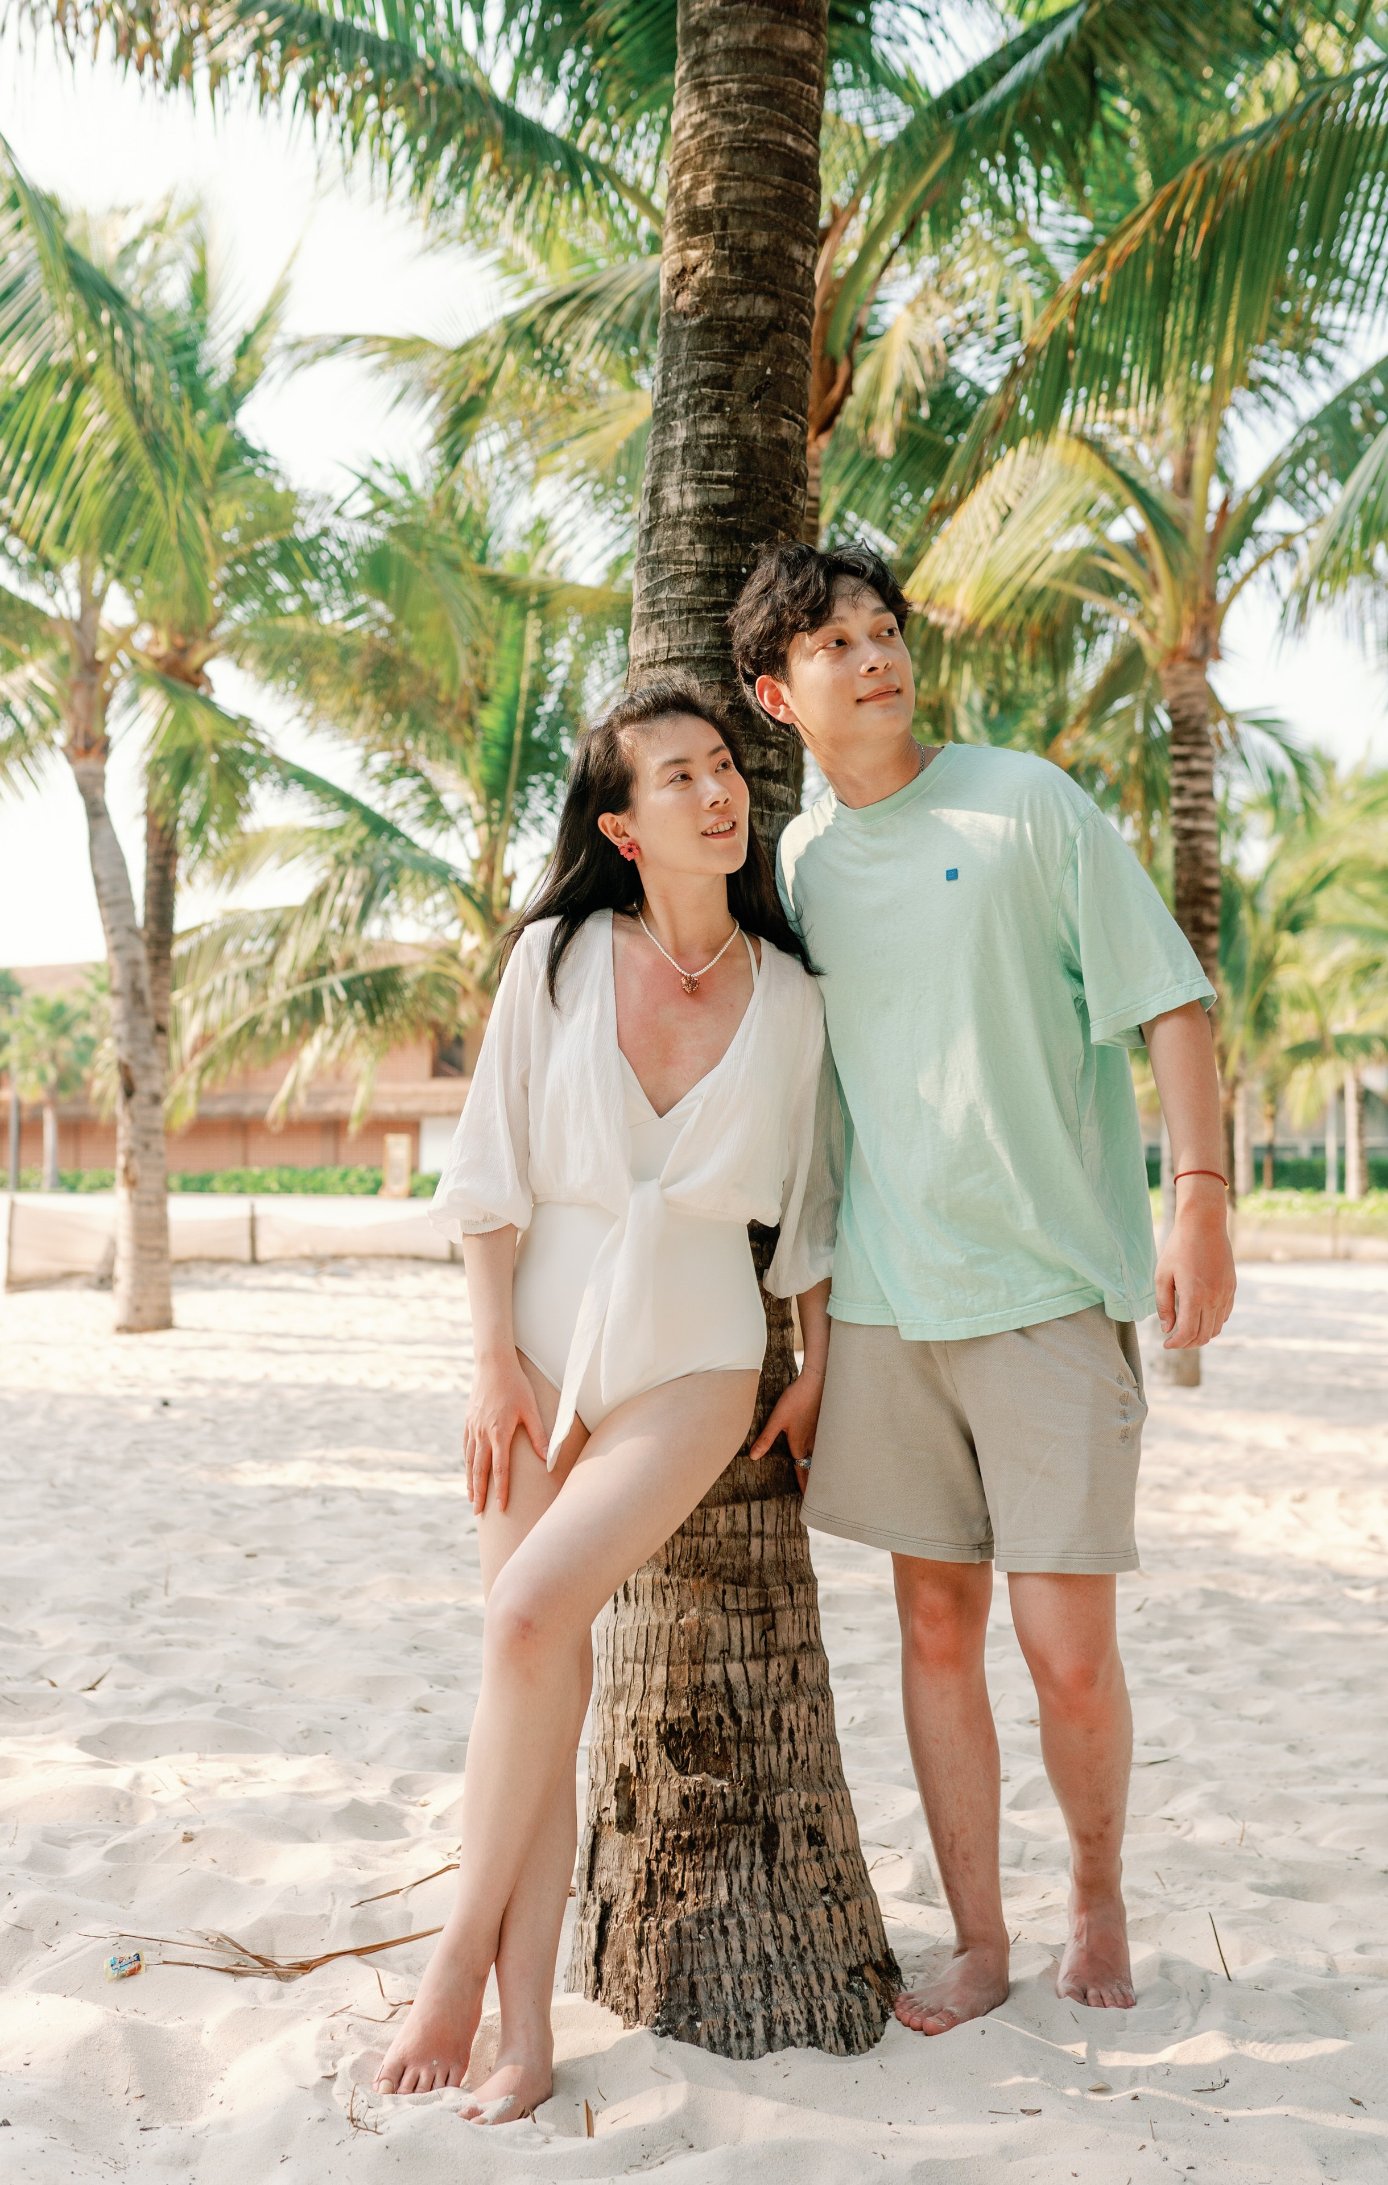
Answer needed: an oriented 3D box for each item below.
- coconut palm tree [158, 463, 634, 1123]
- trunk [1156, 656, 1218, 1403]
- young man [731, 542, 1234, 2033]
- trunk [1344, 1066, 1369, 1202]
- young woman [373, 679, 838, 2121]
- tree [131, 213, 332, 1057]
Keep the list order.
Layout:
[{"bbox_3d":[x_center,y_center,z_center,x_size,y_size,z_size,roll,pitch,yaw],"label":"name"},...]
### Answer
[{"bbox_3d":[-1.400,-1.280,13.000,3.600,5.200,3.600,0,-1,0],"label":"coconut palm tree"},{"bbox_3d":[2.070,-0.330,8.900,0.270,3.120,0.270,0,-1,0],"label":"trunk"},{"bbox_3d":[0.345,0.210,2.570,0.560,1.750,0.420,0,-1,20],"label":"young man"},{"bbox_3d":[7.800,0.480,25.000,0.280,1.600,0.280,0,-1,0],"label":"trunk"},{"bbox_3d":[-0.098,0.300,2.360,0.500,1.550,0.440,0,-1,8],"label":"young woman"},{"bbox_3d":[-3.600,-2.400,15.000,3.200,7.500,3.200,0,-1,0],"label":"tree"}]

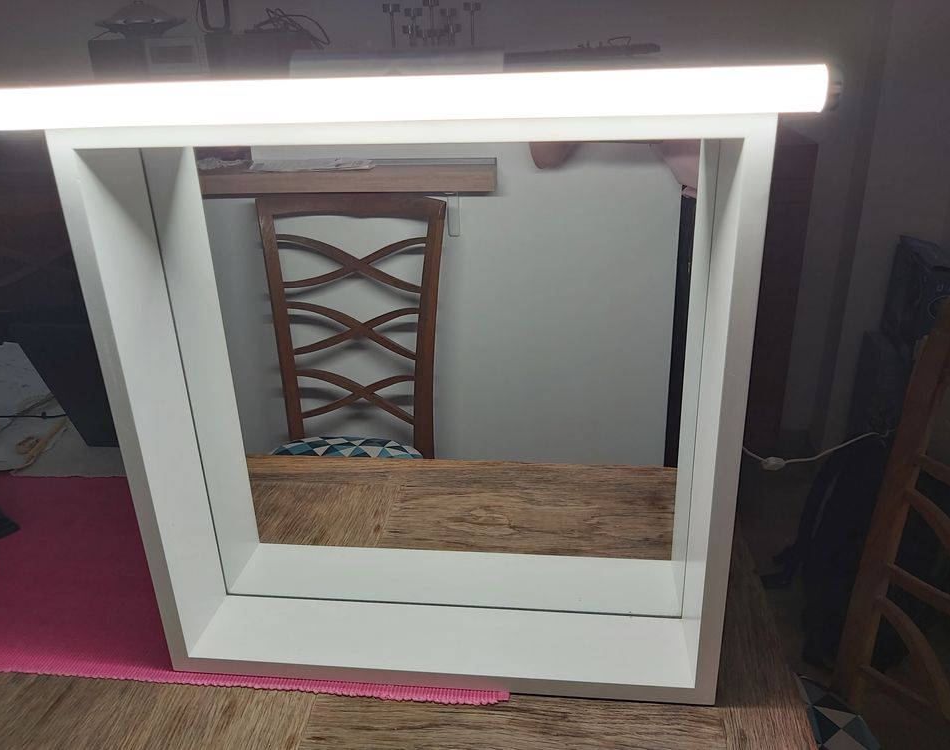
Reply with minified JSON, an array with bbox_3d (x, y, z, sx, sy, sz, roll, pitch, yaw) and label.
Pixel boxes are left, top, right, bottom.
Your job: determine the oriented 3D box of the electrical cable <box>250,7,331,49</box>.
[{"bbox_3d":[-0.512,-0.963,2.084,0.215,0.105,0.140,1,22,7],"label":"electrical cable"}]

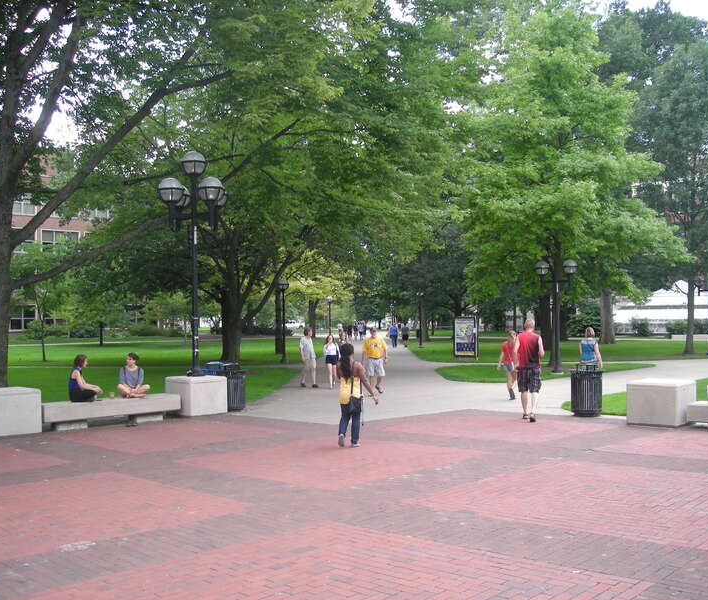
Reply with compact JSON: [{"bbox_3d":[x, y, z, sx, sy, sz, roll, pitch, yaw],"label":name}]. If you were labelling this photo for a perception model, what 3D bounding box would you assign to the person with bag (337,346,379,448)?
[{"bbox_3d":[0.038,1.433,12.200,0.600,1.570,0.500,-1,-2,14],"label":"person with bag"}]

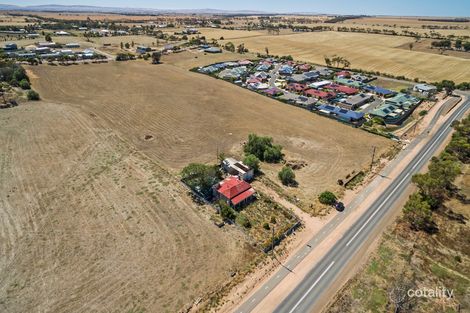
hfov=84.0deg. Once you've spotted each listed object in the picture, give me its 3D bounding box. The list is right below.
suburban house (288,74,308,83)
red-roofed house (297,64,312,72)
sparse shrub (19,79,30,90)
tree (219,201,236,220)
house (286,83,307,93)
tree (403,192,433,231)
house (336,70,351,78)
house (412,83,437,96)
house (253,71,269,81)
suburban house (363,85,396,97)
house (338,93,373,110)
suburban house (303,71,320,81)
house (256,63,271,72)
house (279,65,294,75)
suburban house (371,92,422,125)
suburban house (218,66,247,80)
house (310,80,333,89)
[{"bbox_3d":[61.830,-76.120,254.240,15.500,4.800,13.000,-23,37,-37],"label":"suburban house"},{"bbox_3d":[81.750,-104.840,307.150,14.000,4.800,13.000,-23,36,-36],"label":"red-roofed house"},{"bbox_3d":[-192.460,-66.090,239.290,9.000,7.800,9.000,0,29,0],"label":"sparse shrub"},{"bbox_3d":[-2.570,19.050,92.580,6.000,5.800,6.000,0,29,0],"label":"tree"},{"bbox_3d":[54.700,-61.980,230.190,12.500,5.000,14.500,-18,34,-30],"label":"house"},{"bbox_3d":[61.340,18.580,87.970,8.500,12.000,8.500,0,29,0],"label":"tree"},{"bbox_3d":[116.230,-87.880,278.580,12.000,5.000,13.000,-18,34,-30],"label":"house"},{"bbox_3d":[159.330,-56.520,219.560,14.500,5.500,12.500,-20,35,-33],"label":"house"},{"bbox_3d":[28.050,-86.360,274.430,14.000,5.000,15.000,7,29,12],"label":"house"},{"bbox_3d":[119.710,-55.100,216.930,13.000,4.800,21.000,-16,33,-28],"label":"suburban house"},{"bbox_3d":[91.910,-43.100,196.190,25.000,5.000,13.000,-22,36,-35],"label":"house"},{"bbox_3d":[78.310,-83.080,267.290,16.000,4.800,12.500,-21,36,-34],"label":"suburban house"},{"bbox_3d":[33.820,-106.200,310.850,13.500,5.000,15.000,7,29,12],"label":"house"},{"bbox_3d":[59.200,-101.330,301.810,14.500,5.500,15.000,9,30,15],"label":"house"},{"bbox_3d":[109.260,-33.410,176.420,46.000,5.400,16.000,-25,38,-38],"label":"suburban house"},{"bbox_3d":[-2.350,-86.930,272.570,20.000,5.000,24.000,15,32,24],"label":"suburban house"},{"bbox_3d":[76.800,-64.740,234.030,9.000,4.500,22.000,25,37,38],"label":"house"}]

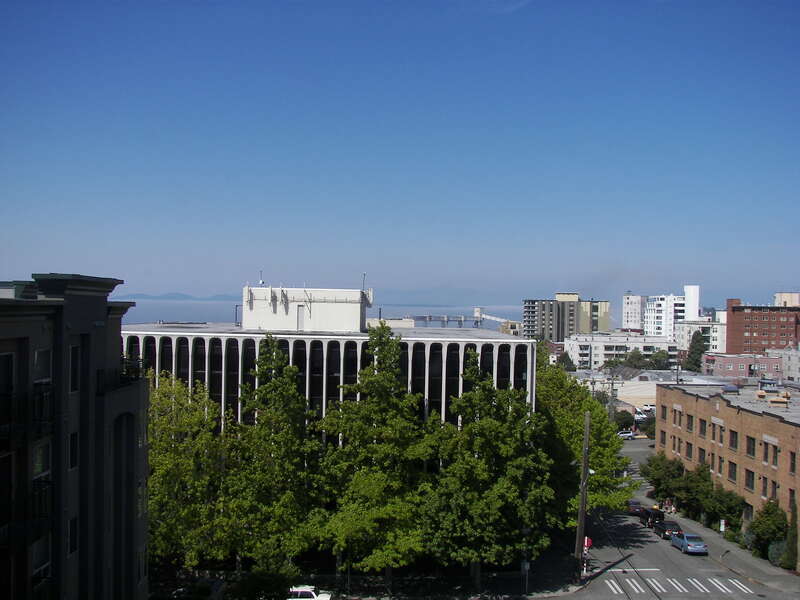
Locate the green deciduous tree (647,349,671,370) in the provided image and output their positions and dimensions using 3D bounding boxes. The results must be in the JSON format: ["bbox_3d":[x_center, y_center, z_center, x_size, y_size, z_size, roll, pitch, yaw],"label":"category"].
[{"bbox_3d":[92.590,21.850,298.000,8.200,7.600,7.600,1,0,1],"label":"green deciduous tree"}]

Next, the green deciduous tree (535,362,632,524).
[{"bbox_3d":[14.900,13.180,71.000,8.800,15.600,9.000,1,0,0],"label":"green deciduous tree"}]

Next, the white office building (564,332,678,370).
[{"bbox_3d":[80.500,19.900,306.500,35.400,14.200,24.000,1,0,0],"label":"white office building"}]

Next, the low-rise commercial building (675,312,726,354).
[{"bbox_3d":[109.500,13.850,297.000,16.000,16.500,25.000,1,0,0],"label":"low-rise commercial building"}]

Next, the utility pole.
[{"bbox_3d":[12.290,13.180,55.800,0.450,11.400,0.450,3,0,1],"label":"utility pole"}]

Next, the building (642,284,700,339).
[{"bbox_3d":[141.230,8.310,432.000,23.000,31.500,20.000,1,0,1],"label":"building"}]

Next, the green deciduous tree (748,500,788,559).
[{"bbox_3d":[27.900,17.420,63.000,3.000,4.400,3.000,1,0,1],"label":"green deciduous tree"}]

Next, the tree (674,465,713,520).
[{"bbox_3d":[27.420,18.050,78.000,3.800,5.300,3.700,1,0,1],"label":"tree"}]

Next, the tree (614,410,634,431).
[{"bbox_3d":[48.030,25.890,178.000,4.400,4.500,4.300,1,0,1],"label":"tree"}]

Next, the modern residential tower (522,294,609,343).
[{"bbox_3d":[95.000,15.030,482.000,47.000,36.900,22.000,1,0,12],"label":"modern residential tower"}]

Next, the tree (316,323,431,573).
[{"bbox_3d":[-1.790,9.980,56.300,7.800,16.800,7.600,1,0,1],"label":"tree"}]

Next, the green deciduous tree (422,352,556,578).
[{"bbox_3d":[5.990,11.140,56.000,9.000,15.400,8.700,1,0,1],"label":"green deciduous tree"}]

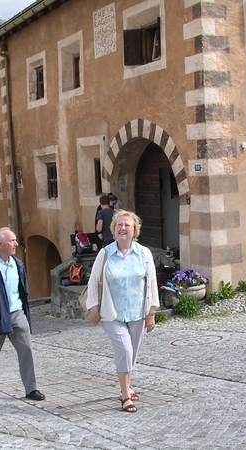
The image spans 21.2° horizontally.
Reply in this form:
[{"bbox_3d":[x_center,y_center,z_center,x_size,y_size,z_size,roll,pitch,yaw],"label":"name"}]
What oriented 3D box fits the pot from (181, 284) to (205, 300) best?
[{"bbox_3d":[1.069,1.161,11.000,0.630,0.280,0.630,-2,4,0],"label":"pot"}]

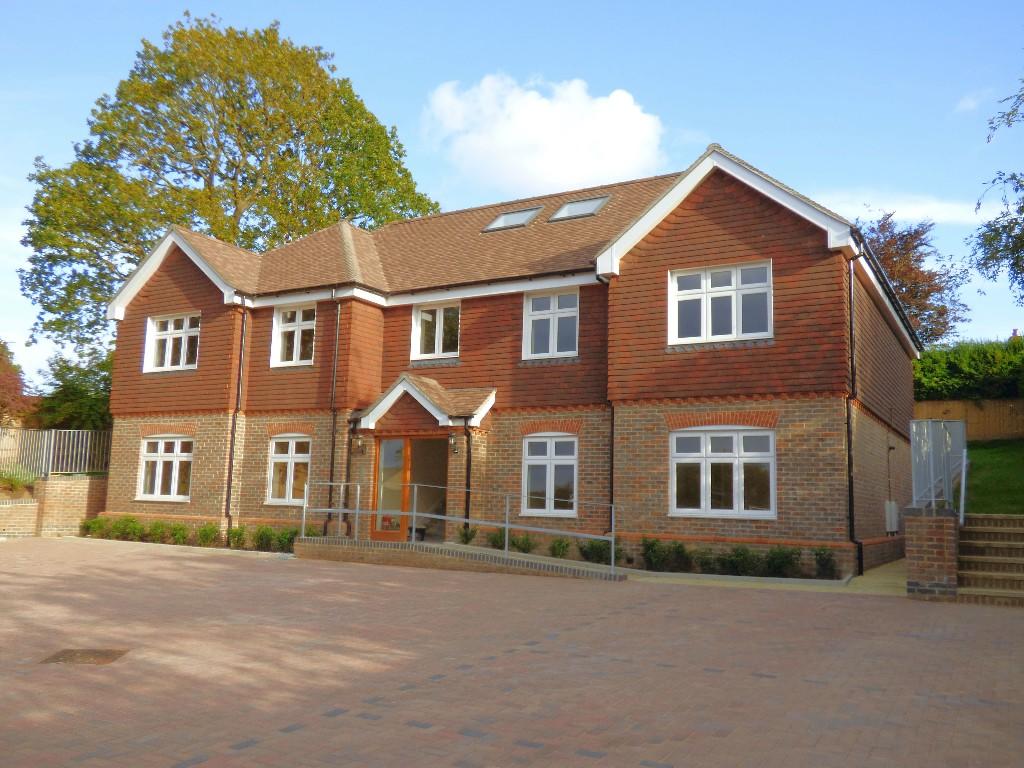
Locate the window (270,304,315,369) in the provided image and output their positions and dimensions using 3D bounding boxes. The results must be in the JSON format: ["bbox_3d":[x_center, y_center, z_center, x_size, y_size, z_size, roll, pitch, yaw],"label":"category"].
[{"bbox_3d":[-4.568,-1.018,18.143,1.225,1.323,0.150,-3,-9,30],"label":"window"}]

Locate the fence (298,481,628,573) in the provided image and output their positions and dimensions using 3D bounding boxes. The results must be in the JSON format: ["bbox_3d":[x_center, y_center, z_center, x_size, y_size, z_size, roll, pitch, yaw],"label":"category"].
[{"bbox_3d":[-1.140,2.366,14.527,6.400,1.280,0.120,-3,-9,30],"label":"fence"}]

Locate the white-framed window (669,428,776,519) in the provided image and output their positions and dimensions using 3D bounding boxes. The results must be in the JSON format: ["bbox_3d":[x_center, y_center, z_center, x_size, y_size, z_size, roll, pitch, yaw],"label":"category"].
[{"bbox_3d":[3.358,1.424,13.810,1.760,1.460,0.130,-3,-9,30],"label":"white-framed window"}]

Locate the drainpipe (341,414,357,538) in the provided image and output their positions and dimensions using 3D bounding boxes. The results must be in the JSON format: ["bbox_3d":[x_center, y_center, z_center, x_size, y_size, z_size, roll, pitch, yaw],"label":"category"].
[{"bbox_3d":[-3.207,1.815,16.965,0.130,2.360,0.110,-3,-9,30],"label":"drainpipe"}]

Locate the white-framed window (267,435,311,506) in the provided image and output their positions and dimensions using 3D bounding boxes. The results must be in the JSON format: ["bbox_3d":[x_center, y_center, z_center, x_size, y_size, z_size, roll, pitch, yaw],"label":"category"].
[{"bbox_3d":[-4.594,1.757,17.749,1.196,1.471,0.140,-3,-9,30],"label":"white-framed window"}]

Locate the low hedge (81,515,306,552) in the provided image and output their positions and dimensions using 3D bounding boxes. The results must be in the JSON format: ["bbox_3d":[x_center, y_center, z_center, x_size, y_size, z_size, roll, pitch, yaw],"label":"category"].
[{"bbox_3d":[-6.893,3.121,18.147,6.750,0.520,0.550,-3,-9,30],"label":"low hedge"}]

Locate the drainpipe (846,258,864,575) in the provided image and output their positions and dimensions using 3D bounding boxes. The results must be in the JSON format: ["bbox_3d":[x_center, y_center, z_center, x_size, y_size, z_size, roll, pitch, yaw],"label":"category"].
[{"bbox_3d":[5.146,0.437,12.974,0.130,4.750,0.100,-3,-9,30],"label":"drainpipe"}]

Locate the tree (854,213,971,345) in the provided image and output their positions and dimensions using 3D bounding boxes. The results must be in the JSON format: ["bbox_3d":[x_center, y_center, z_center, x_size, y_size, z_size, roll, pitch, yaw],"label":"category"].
[{"bbox_3d":[15.200,-1.750,35.000,7.200,10.300,7.200,-3,-9,30],"label":"tree"}]

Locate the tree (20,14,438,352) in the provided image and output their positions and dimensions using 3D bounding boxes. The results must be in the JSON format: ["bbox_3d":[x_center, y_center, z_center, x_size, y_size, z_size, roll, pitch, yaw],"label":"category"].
[{"bbox_3d":[-11.042,-5.039,35.168,15.653,19.771,14.401,4,-8,-18],"label":"tree"}]

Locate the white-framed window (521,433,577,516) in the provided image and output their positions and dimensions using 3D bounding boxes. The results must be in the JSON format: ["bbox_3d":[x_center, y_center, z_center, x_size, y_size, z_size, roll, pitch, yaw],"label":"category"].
[{"bbox_3d":[0.694,1.668,15.872,1.175,1.547,0.140,-3,-9,30],"label":"white-framed window"}]

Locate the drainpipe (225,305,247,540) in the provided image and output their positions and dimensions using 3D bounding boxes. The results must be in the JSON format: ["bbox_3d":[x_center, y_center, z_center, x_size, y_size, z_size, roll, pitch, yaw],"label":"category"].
[{"bbox_3d":[-5.843,0.744,18.161,0.135,5.014,0.110,-3,-9,30],"label":"drainpipe"}]

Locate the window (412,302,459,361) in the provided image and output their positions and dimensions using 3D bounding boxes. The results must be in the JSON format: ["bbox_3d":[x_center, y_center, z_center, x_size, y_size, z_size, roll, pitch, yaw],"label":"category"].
[{"bbox_3d":[-1.524,-1.080,17.553,1.211,1.176,0.150,-3,-9,30],"label":"window"}]

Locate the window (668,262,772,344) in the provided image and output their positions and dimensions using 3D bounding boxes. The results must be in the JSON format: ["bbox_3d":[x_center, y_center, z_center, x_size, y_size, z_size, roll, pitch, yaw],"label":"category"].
[{"bbox_3d":[3.419,-1.342,14.172,1.740,1.310,0.130,-3,-9,30],"label":"window"}]

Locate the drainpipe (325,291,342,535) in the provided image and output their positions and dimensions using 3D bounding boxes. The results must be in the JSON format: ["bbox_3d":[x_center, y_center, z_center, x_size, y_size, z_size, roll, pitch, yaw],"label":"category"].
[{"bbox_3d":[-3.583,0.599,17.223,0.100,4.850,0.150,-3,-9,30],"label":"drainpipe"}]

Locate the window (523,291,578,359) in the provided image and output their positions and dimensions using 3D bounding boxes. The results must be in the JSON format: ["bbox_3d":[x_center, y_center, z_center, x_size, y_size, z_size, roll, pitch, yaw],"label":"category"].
[{"bbox_3d":[0.754,-1.117,16.280,1.200,1.310,0.130,-3,-9,30],"label":"window"}]

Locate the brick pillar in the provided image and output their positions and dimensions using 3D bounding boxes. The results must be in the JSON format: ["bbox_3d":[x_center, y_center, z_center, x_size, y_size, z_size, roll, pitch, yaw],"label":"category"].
[{"bbox_3d":[5.062,2.032,10.307,0.540,1.040,0.550,-3,-9,30],"label":"brick pillar"}]

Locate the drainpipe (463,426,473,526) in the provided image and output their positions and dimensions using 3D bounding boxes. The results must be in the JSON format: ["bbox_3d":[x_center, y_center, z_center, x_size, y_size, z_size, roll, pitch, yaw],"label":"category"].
[{"bbox_3d":[-0.810,1.675,15.881,0.090,1.935,0.090,-3,-9,30],"label":"drainpipe"}]

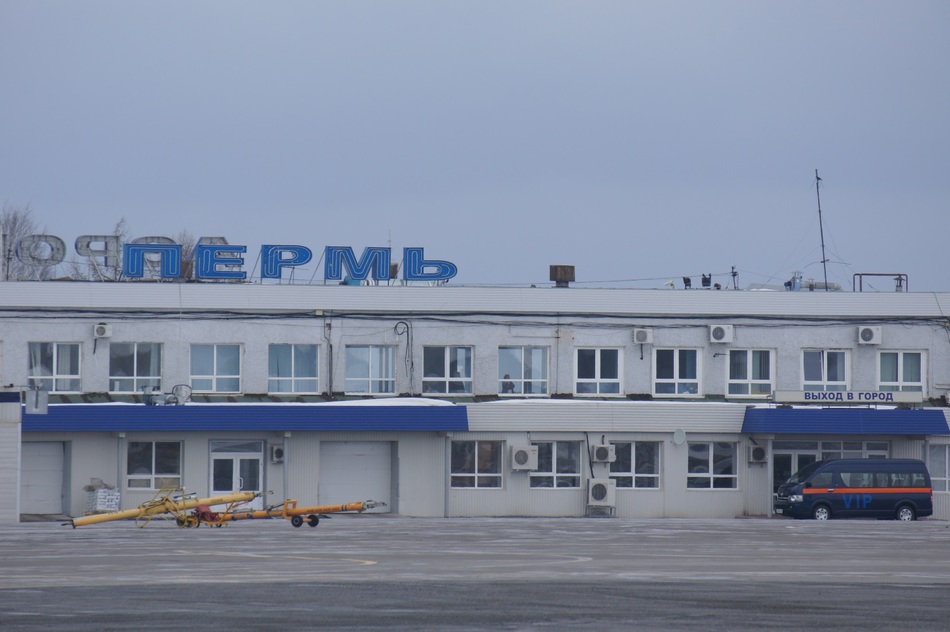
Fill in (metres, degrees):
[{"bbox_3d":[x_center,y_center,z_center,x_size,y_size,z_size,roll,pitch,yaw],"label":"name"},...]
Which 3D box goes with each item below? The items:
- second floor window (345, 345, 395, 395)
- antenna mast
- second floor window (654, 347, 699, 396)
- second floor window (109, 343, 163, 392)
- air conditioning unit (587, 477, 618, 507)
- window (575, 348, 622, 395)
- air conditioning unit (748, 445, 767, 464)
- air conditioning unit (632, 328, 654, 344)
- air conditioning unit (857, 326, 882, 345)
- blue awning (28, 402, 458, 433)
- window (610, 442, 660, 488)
[{"bbox_3d":[-3.768,1.921,296.658,1.900,1.780,0.150,1,-1,-21],"label":"second floor window"},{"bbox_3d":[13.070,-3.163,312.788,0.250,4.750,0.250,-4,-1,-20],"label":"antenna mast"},{"bbox_3d":[7.336,2.047,300.920,1.880,1.770,0.150,1,-1,-21],"label":"second floor window"},{"bbox_3d":[-11.813,1.815,289.094,1.995,1.764,0.120,1,-1,-23],"label":"second floor window"},{"bbox_3d":[4.483,6.246,293.937,0.970,0.950,0.350,1,-1,-21],"label":"air conditioning unit"},{"bbox_3d":[4.597,2.059,305.482,1.930,1.820,0.150,1,-1,-20],"label":"window"},{"bbox_3d":[10.160,4.934,296.126,0.780,0.560,0.300,1,-1,-21],"label":"air conditioning unit"},{"bbox_3d":[6.087,0.748,300.075,0.800,0.540,0.300,1,-1,-21],"label":"air conditioning unit"},{"bbox_3d":[14.666,0.725,308.809,0.860,0.650,0.320,1,-1,-20],"label":"air conditioning unit"},{"bbox_3d":[-7.975,3.546,286.687,16.519,0.913,0.800,1,-1,-23],"label":"blue awning"},{"bbox_3d":[5.620,5.283,292.985,1.931,1.657,0.120,1,-1,-23],"label":"window"}]

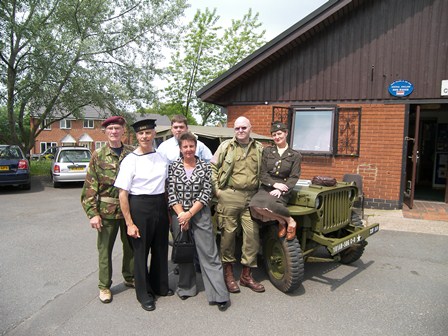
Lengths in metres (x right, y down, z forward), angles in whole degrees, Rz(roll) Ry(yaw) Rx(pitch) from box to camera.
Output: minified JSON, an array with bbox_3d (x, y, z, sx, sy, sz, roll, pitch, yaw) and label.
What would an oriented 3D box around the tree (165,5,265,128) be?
[{"bbox_3d":[-0.643,-5.445,21.693,7.400,11.019,7.200,1,4,0],"label":"tree"}]

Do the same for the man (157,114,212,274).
[{"bbox_3d":[-0.466,0.309,3.809,0.620,1.870,0.360,1,4,-7],"label":"man"}]

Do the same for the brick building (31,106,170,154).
[{"bbox_3d":[-16.177,-4.700,41.552,16.800,7.100,8.000,-1,4,-30],"label":"brick building"}]

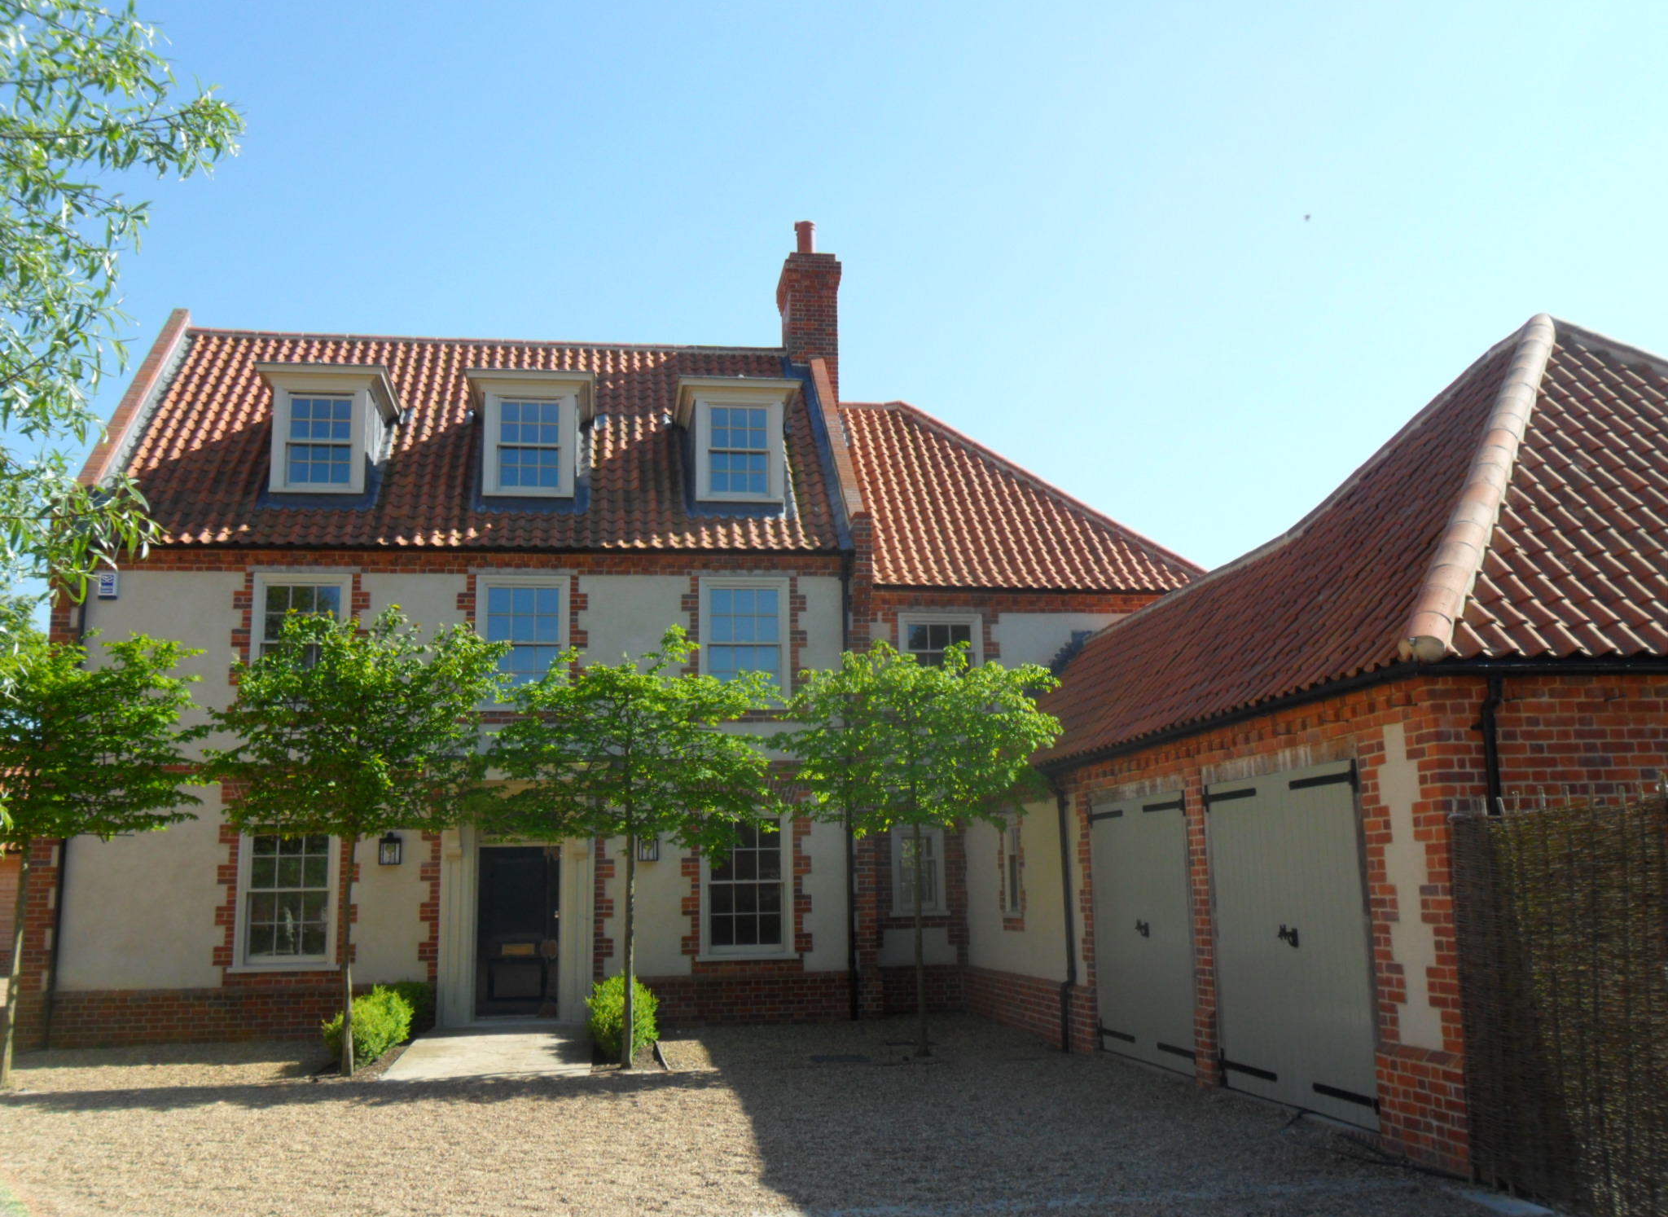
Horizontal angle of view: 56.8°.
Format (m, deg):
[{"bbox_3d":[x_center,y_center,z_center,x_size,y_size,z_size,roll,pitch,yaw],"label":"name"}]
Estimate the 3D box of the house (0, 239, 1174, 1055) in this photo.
[{"bbox_3d":[-2.401,-0.221,22.898,14.625,11.817,8.181,1,-11,-8],"label":"house"}]

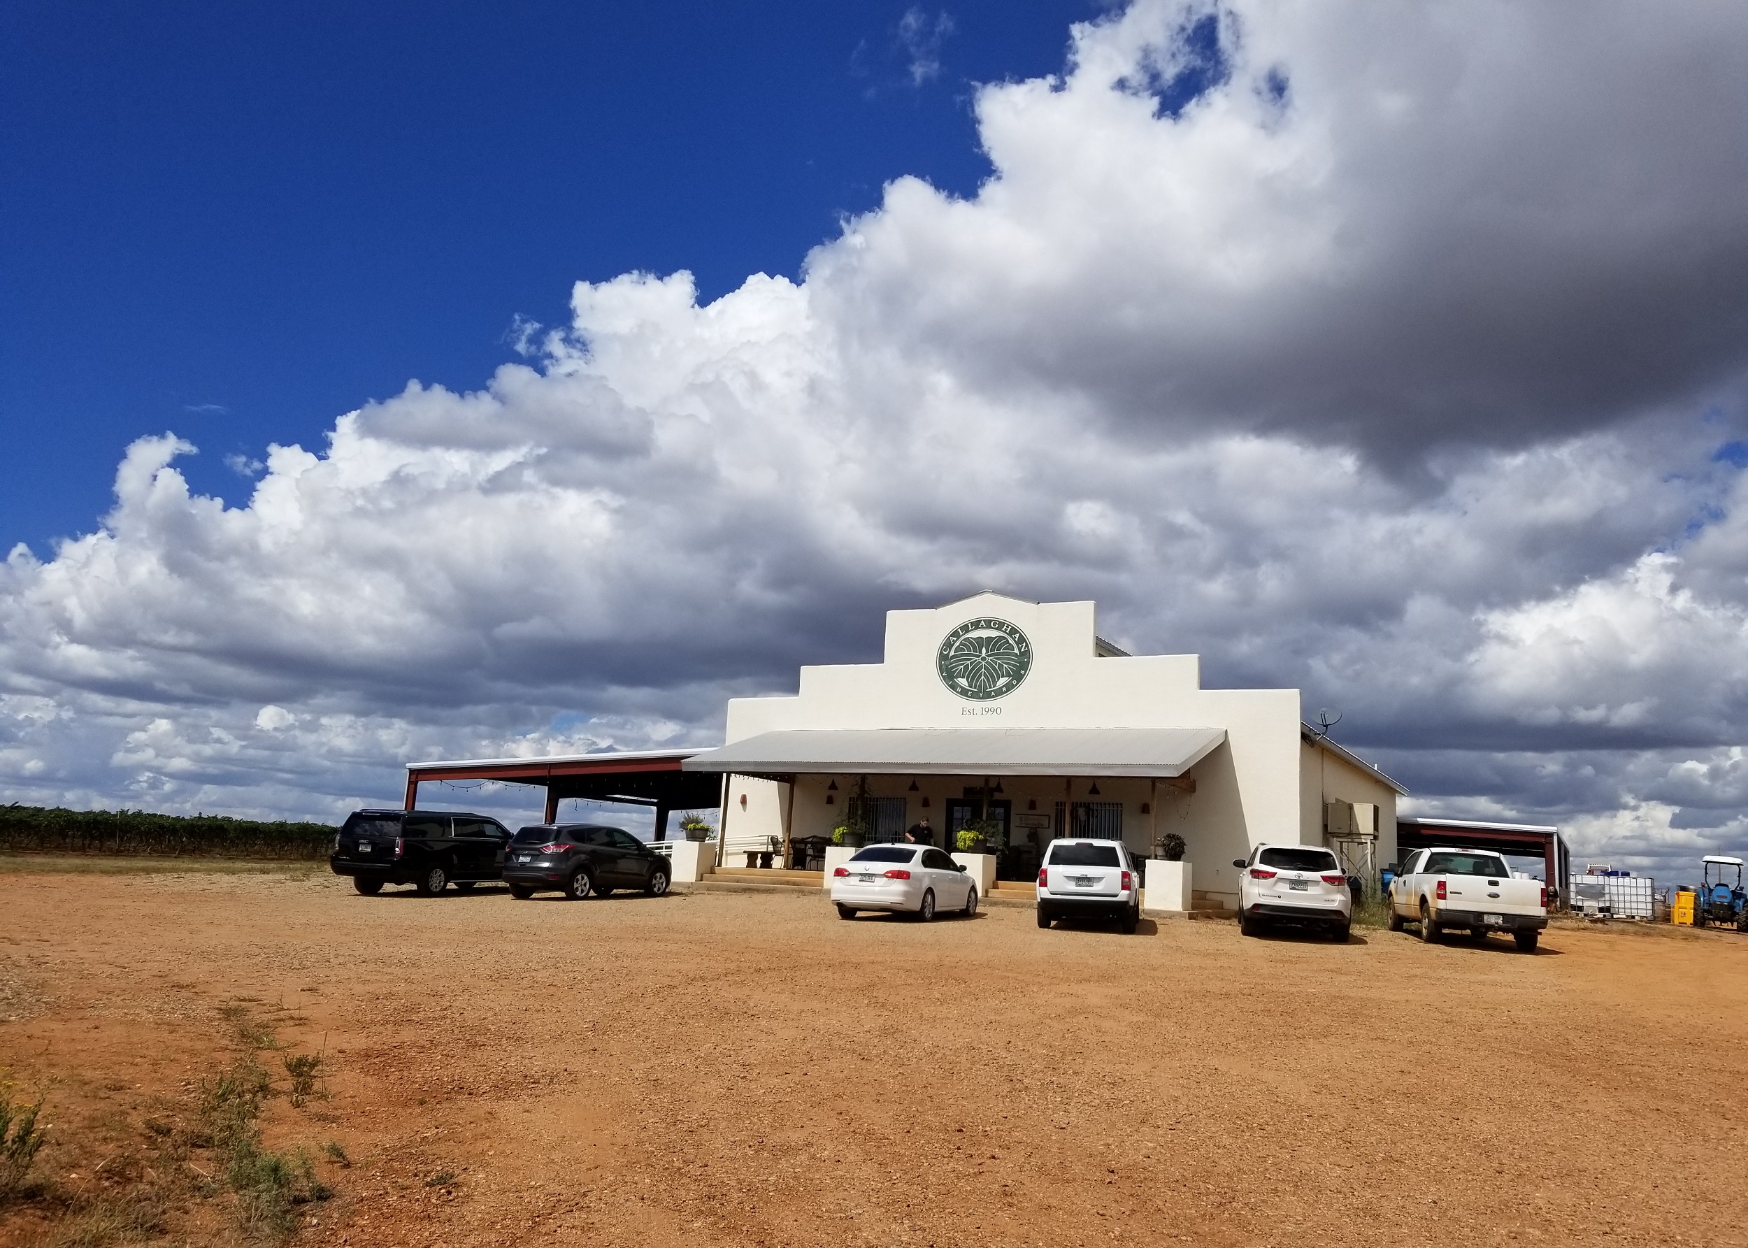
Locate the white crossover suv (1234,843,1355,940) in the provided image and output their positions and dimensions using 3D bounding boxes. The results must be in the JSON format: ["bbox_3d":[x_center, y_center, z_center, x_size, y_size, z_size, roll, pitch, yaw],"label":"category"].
[{"bbox_3d":[8.440,5.385,26.602,1.955,1.730,4.890,0,-9,14],"label":"white crossover suv"}]

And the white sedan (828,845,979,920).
[{"bbox_3d":[0.750,5.205,26.575,1.808,1.453,4.630,-2,-10,21],"label":"white sedan"}]

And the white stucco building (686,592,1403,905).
[{"bbox_3d":[6.907,4.619,42.061,16.550,8.300,25.500,-3,-12,28],"label":"white stucco building"}]

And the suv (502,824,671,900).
[{"bbox_3d":[-6.585,5.559,30.818,1.869,1.684,4.524,-4,-10,28],"label":"suv"}]

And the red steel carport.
[{"bbox_3d":[-6.919,7.245,47.751,13.700,4.100,14.400,-3,-12,28],"label":"red steel carport"}]

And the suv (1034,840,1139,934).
[{"bbox_3d":[4.231,5.021,25.477,1.786,1.670,4.410,0,-9,13],"label":"suv"}]

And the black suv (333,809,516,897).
[{"bbox_3d":[-10.100,5.392,31.122,2.075,1.890,5.700,-3,-10,20],"label":"black suv"}]

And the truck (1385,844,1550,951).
[{"bbox_3d":[12.095,5.589,27.108,2.030,1.870,5.650,1,-9,12],"label":"truck"}]

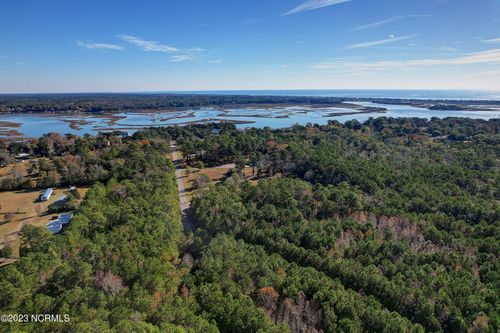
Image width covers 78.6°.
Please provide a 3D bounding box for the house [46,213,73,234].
[{"bbox_3d":[-128.005,38.568,207.811,10.000,5.000,25.000,-4,15,-13],"label":"house"}]

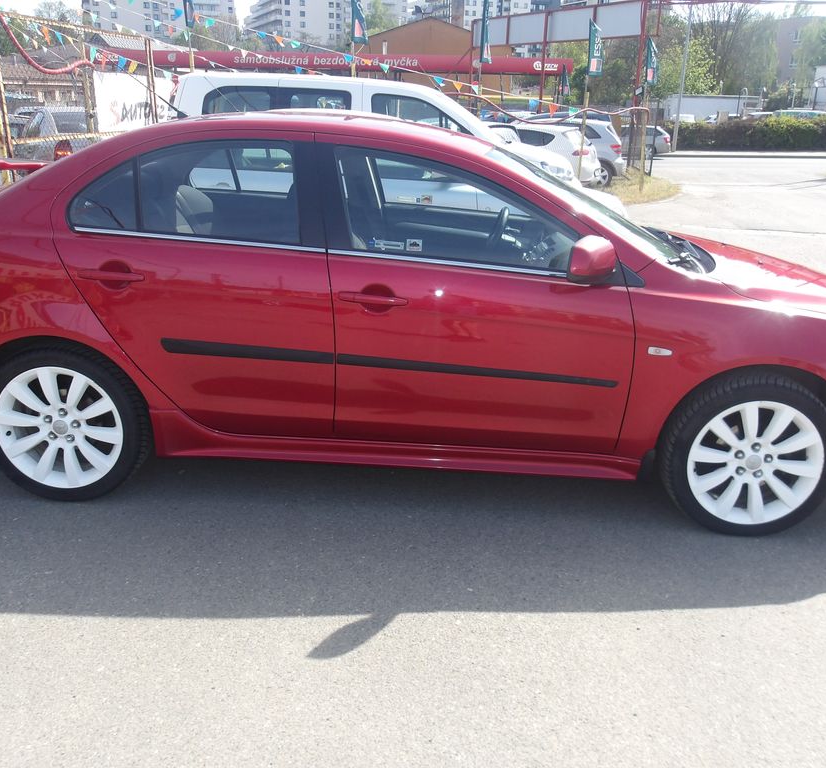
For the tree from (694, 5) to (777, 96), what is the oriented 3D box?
[{"bbox_3d":[28.661,-27.421,70.976,7.700,12.400,7.200,2,18,-1],"label":"tree"}]

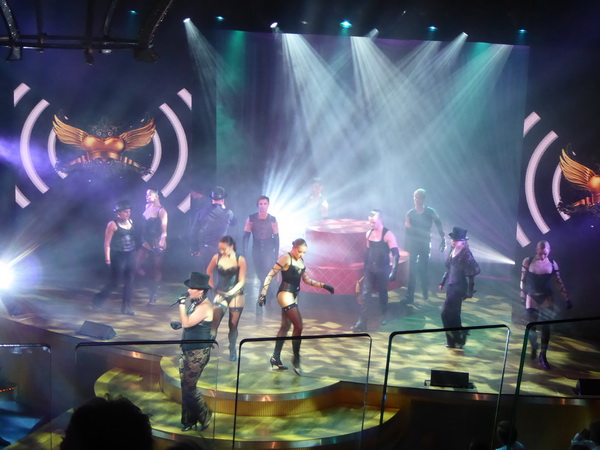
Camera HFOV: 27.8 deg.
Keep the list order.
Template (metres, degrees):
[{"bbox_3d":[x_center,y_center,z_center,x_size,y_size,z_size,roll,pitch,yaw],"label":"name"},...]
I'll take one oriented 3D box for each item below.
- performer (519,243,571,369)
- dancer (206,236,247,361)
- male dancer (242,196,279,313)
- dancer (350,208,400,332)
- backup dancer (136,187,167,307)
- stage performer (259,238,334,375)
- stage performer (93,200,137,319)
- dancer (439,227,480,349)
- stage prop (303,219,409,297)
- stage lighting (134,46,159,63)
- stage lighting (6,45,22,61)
[{"bbox_3d":[3.293,1.038,16.127,0.670,1.670,0.500,3,11,5],"label":"performer"},{"bbox_3d":[-0.941,0.941,16.010,0.540,1.650,0.480,5,11,18],"label":"dancer"},{"bbox_3d":[-0.559,0.528,17.834,0.540,1.810,0.420,2,11,0],"label":"male dancer"},{"bbox_3d":[1.099,0.671,17.877,0.620,1.788,0.500,8,13,30],"label":"dancer"},{"bbox_3d":[-2.273,0.334,18.618,0.450,1.790,0.420,11,14,38],"label":"backup dancer"},{"bbox_3d":[-0.046,1.035,15.575,0.800,1.680,0.700,-9,15,-44],"label":"stage performer"},{"bbox_3d":[-2.804,0.482,18.394,0.500,1.718,0.550,-6,14,-33],"label":"stage performer"},{"bbox_3d":[2.246,0.874,17.209,0.420,1.725,0.500,-8,15,-41],"label":"dancer"},{"bbox_3d":[0.765,0.473,20.990,2.280,0.930,2.280,2,11,2],"label":"stage prop"},{"bbox_3d":[-1.518,-1.686,12.000,0.220,0.160,0.220,-2,12,-18],"label":"stage lighting"},{"bbox_3d":[-3.294,-1.990,14.000,0.200,0.220,0.200,0,11,-10],"label":"stage lighting"}]

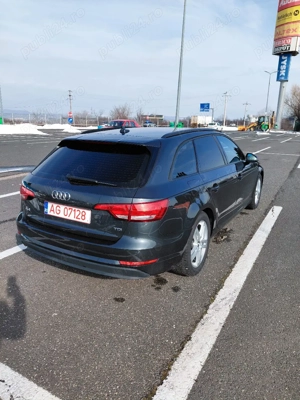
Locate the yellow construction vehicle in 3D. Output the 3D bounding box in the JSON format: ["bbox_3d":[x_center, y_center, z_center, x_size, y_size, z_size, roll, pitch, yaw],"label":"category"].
[{"bbox_3d":[19.168,-14.068,52.017,5.900,3.600,2.350,3,15,7],"label":"yellow construction vehicle"}]

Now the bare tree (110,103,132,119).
[{"bbox_3d":[-8.147,-24.488,82.865,6.200,6.600,6.000,0,15,-5],"label":"bare tree"}]

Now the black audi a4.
[{"bbox_3d":[0.434,-0.362,4.405,1.900,1.450,4.720,10,17,29],"label":"black audi a4"}]

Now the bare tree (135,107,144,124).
[{"bbox_3d":[-3.029,-23.838,82.733,2.900,5.600,2.900,0,15,-2],"label":"bare tree"}]

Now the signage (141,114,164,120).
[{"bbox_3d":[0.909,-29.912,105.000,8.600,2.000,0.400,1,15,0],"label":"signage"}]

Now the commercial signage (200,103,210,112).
[{"bbox_3d":[19.211,-31.914,100.000,3.300,3.000,0.250,4,15,10],"label":"commercial signage"}]

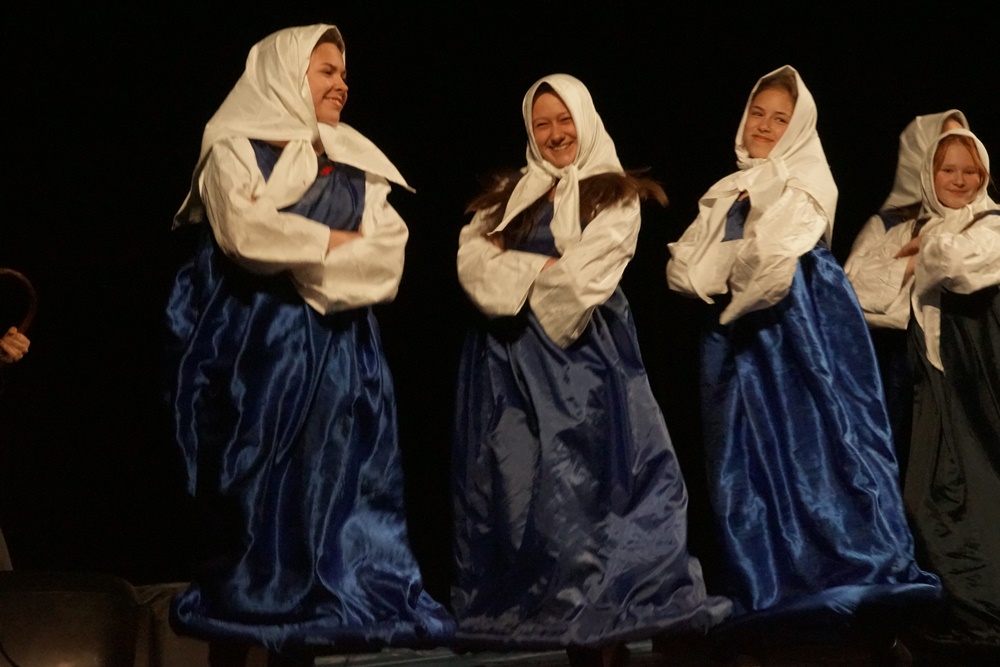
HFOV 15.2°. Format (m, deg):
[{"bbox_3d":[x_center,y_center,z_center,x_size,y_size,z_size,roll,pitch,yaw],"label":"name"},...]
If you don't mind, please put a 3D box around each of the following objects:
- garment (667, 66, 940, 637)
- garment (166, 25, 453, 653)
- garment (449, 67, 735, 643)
[{"bbox_3d":[0.797,0.047,9.850,0.700,1.475,0.600,-1,-1,38],"label":"garment"},{"bbox_3d":[-0.470,0.012,9.250,0.700,1.526,0.600,1,-1,-32],"label":"garment"},{"bbox_3d":[0.238,0.075,9.750,0.710,1.475,0.580,0,-1,15],"label":"garment"}]

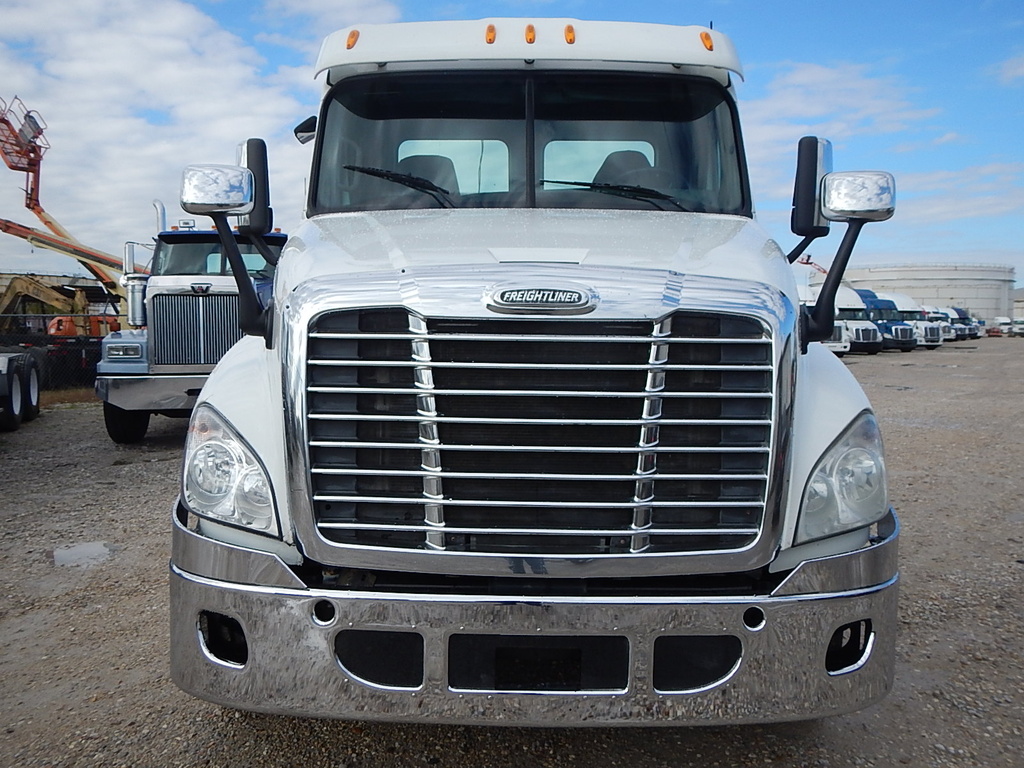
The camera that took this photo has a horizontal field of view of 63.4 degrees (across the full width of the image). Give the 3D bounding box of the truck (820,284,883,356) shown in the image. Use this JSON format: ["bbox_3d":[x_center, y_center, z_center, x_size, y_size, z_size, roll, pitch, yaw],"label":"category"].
[{"bbox_3d":[17.918,-3.792,48.192,2.550,3.900,7.700,0,4,-13],"label":"truck"}]

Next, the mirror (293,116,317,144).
[{"bbox_3d":[-1.053,-1.329,4.366,0.200,0.155,0.160,0,4,0],"label":"mirror"}]

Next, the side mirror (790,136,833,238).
[{"bbox_3d":[1.443,-0.945,4.011,0.210,0.480,0.140,0,4,-13],"label":"side mirror"}]

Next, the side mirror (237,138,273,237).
[{"bbox_3d":[-1.247,-0.944,4.013,0.210,0.480,0.140,1,4,13],"label":"side mirror"}]

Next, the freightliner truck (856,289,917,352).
[{"bbox_3d":[22.070,-4.067,52.481,2.550,3.900,7.700,0,4,-13],"label":"freightliner truck"}]

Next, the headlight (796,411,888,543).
[{"bbox_3d":[1.038,0.282,2.667,0.380,0.400,0.370,0,4,0],"label":"headlight"}]

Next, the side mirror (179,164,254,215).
[{"bbox_3d":[-1.064,-0.687,2.989,0.250,0.185,0.125,1,4,12],"label":"side mirror"}]

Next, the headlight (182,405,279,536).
[{"bbox_3d":[-0.872,0.255,2.666,0.380,0.400,0.370,0,4,0],"label":"headlight"}]

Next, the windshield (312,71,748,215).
[{"bbox_3d":[0.095,-1.154,3.967,2.080,0.780,0.260,1,-21,0],"label":"windshield"}]

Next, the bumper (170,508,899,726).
[{"bbox_3d":[0.079,0.698,2.617,2.420,0.570,0.500,0,4,0],"label":"bumper"}]

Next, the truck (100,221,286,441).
[{"bbox_3d":[-4.429,-0.988,13.076,2.500,3.000,7.000,0,4,-13],"label":"truck"}]

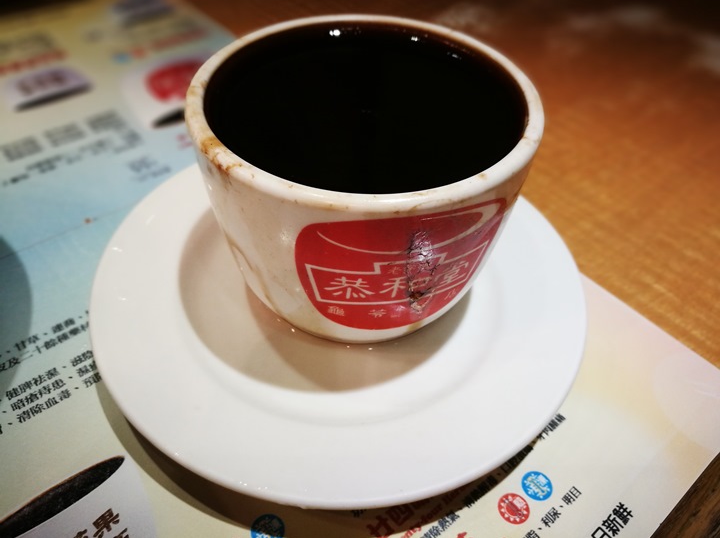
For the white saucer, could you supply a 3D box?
[{"bbox_3d":[-0.006,0.005,0.188,0.151,0.021,0.151,1,47,-1],"label":"white saucer"}]

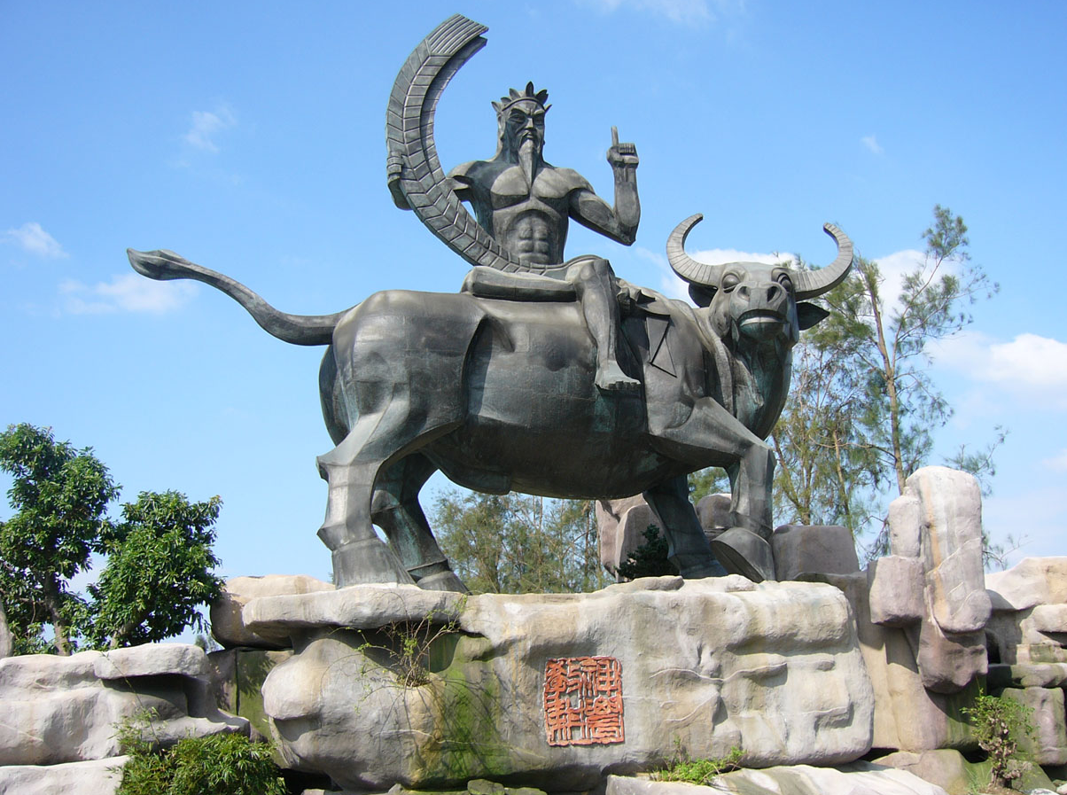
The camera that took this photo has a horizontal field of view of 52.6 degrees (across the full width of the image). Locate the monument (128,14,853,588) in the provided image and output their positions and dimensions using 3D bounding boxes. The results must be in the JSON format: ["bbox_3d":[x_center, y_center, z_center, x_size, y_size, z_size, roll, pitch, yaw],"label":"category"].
[{"bbox_3d":[-0.350,-1.361,12.501,8.400,6.990,2.600,2,-17,-6],"label":"monument"}]

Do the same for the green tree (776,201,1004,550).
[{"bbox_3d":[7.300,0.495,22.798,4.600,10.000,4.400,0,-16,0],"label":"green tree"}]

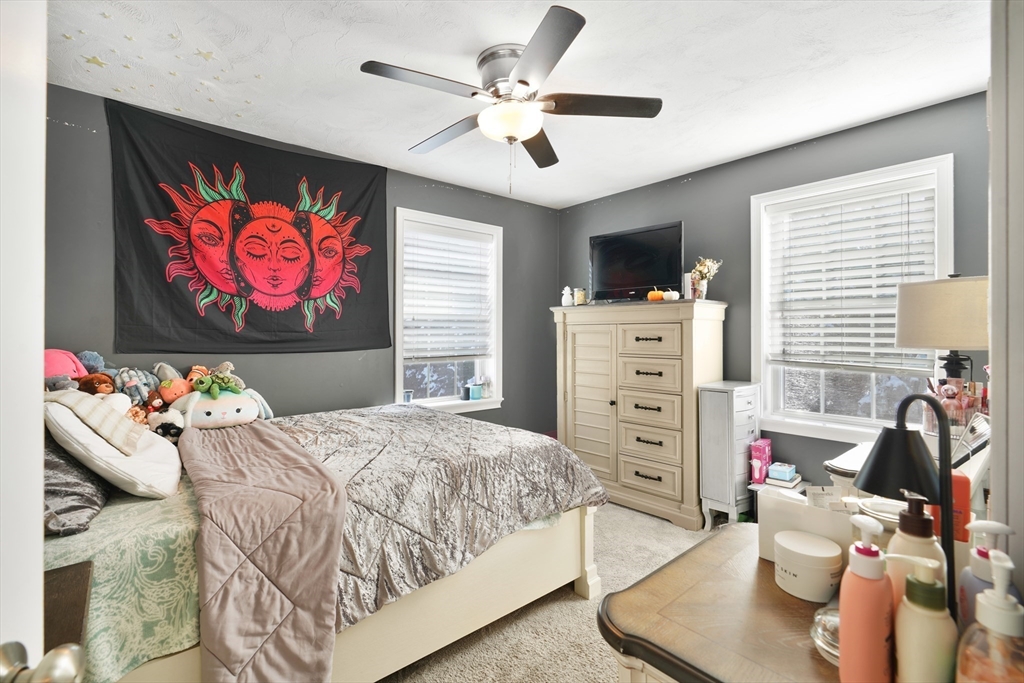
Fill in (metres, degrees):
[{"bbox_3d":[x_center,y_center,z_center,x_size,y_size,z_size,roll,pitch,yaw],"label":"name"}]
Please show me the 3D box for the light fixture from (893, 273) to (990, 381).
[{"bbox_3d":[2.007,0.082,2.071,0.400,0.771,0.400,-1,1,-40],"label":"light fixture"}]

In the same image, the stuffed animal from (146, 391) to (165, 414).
[{"bbox_3d":[-1.760,0.310,2.243,0.080,0.135,0.085,0,1,22],"label":"stuffed animal"}]

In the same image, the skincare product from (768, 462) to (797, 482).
[{"bbox_3d":[1.676,0.807,2.822,0.108,0.055,0.155,1,2,43],"label":"skincare product"}]

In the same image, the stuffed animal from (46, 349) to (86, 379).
[{"bbox_3d":[-1.961,0.133,1.950,0.260,0.230,0.210,-1,2,-43],"label":"stuffed animal"}]

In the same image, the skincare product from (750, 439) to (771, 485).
[{"bbox_3d":[1.556,0.753,2.845,0.058,0.222,0.190,1,1,39],"label":"skincare product"}]

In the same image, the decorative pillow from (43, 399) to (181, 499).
[{"bbox_3d":[-1.239,0.297,1.407,0.140,0.430,0.480,-48,27,-25],"label":"decorative pillow"}]

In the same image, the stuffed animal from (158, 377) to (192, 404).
[{"bbox_3d":[-1.627,0.247,2.200,0.120,0.125,0.130,1,18,43],"label":"stuffed animal"}]

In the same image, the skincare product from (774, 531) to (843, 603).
[{"bbox_3d":[0.546,0.413,0.841,0.103,0.081,0.103,0,1,6],"label":"skincare product"}]

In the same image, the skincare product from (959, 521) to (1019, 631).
[{"bbox_3d":[0.634,0.345,0.603,0.066,0.226,0.060,0,1,16],"label":"skincare product"}]

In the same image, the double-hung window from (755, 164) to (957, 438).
[{"bbox_3d":[1.958,-0.194,2.734,0.110,1.575,0.985,-1,1,-41],"label":"double-hung window"}]

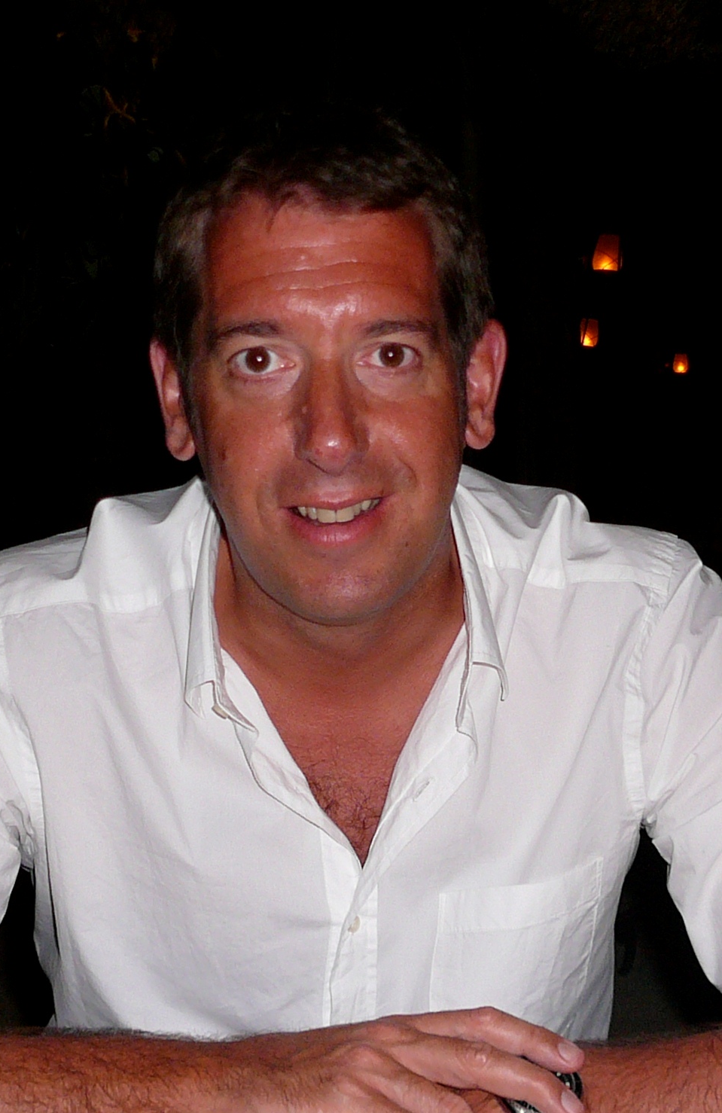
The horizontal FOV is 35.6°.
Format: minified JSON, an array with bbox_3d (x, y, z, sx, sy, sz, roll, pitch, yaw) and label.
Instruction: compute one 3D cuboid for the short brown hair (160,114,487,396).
[{"bbox_3d":[-0.022,-0.165,0.640,0.187,0.190,0.210,0,10,-2],"label":"short brown hair"}]

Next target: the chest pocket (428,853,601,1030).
[{"bbox_3d":[0.104,0.278,0.765,0.117,0.130,0.026,3,9,-24],"label":"chest pocket"}]

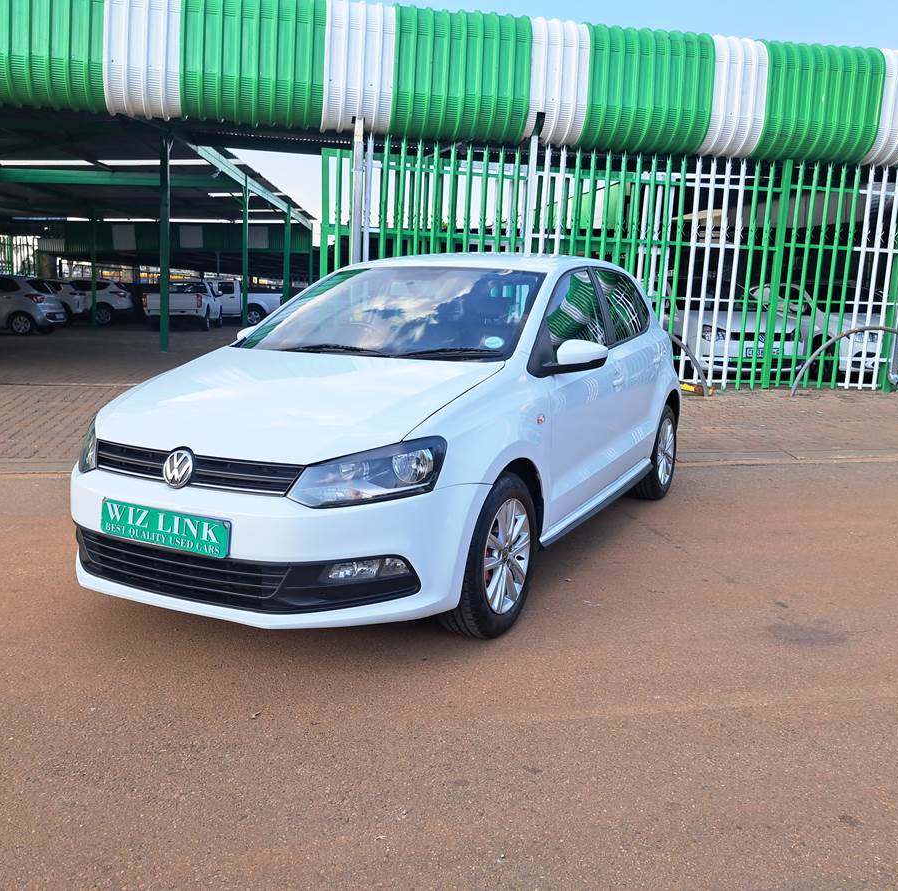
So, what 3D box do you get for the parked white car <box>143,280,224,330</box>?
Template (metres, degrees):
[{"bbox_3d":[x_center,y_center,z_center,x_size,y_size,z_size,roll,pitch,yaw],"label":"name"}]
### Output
[{"bbox_3d":[-8.537,-4.652,26.950,1.770,1.660,4.950,0,10,-7],"label":"parked white car"}]

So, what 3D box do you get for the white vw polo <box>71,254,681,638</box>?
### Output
[{"bbox_3d":[0.026,-0.266,4.220,1.760,1.460,3.970,6,11,26],"label":"white vw polo"}]

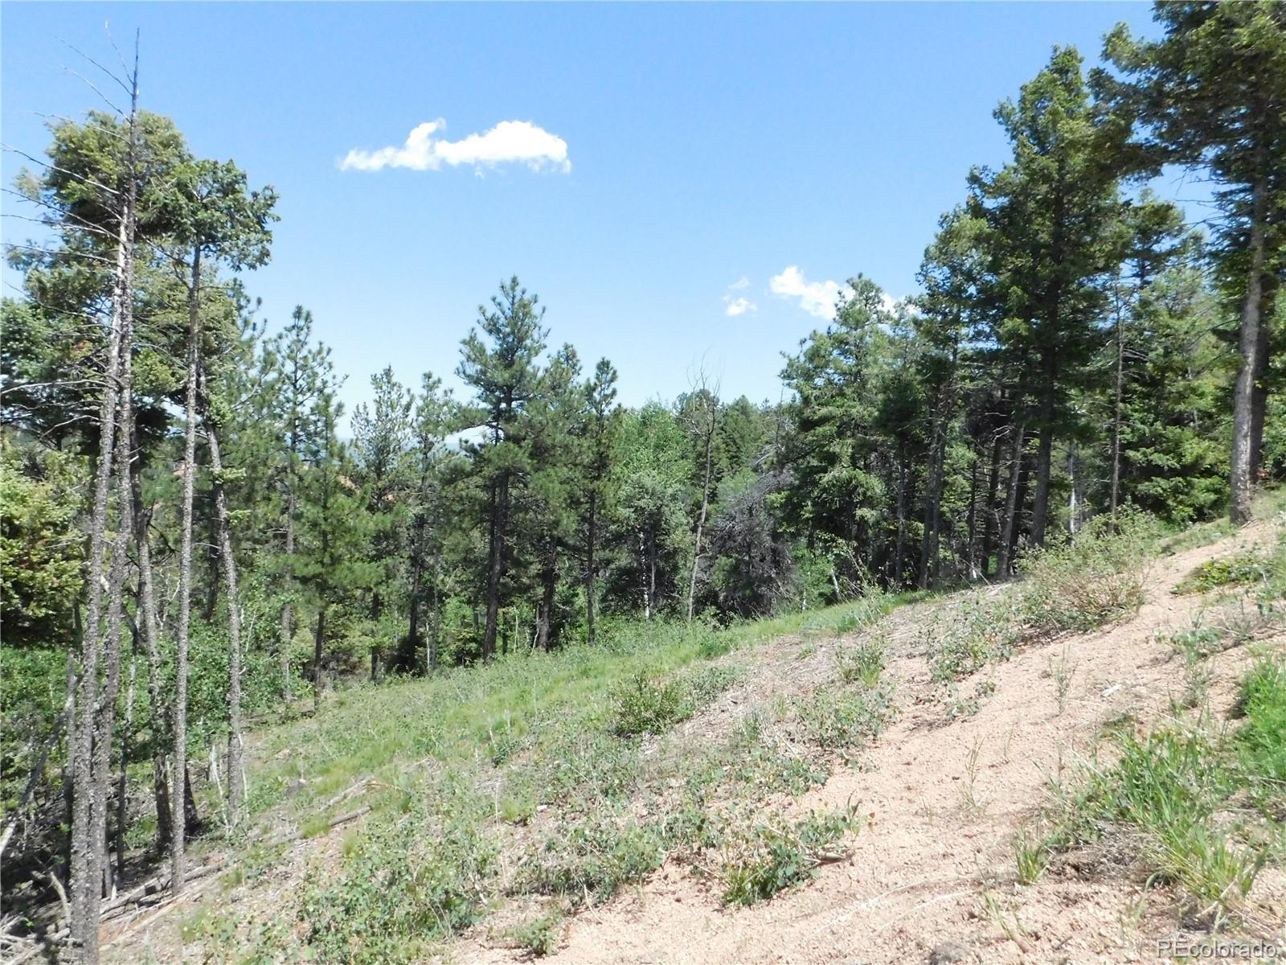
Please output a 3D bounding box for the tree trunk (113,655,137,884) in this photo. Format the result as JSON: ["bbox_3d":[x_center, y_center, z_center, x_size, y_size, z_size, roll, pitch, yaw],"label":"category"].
[{"bbox_3d":[-4.941,2.749,8.160,0.096,2.213,0.086,3,2,-30],"label":"tree trunk"}]

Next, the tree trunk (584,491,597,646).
[{"bbox_3d":[-1.322,2.211,21.930,0.176,3.987,0.176,1,2,-3],"label":"tree trunk"}]

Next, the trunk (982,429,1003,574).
[{"bbox_3d":[8.553,0.498,20.934,0.246,3.681,0.222,5,2,22],"label":"trunk"}]

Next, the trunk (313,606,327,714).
[{"bbox_3d":[-8.121,4.455,21.450,0.202,2.751,0.202,3,2,-20],"label":"trunk"}]

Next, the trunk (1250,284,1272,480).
[{"bbox_3d":[12.243,-1.933,16.932,0.279,3.770,0.251,3,3,36],"label":"trunk"}]

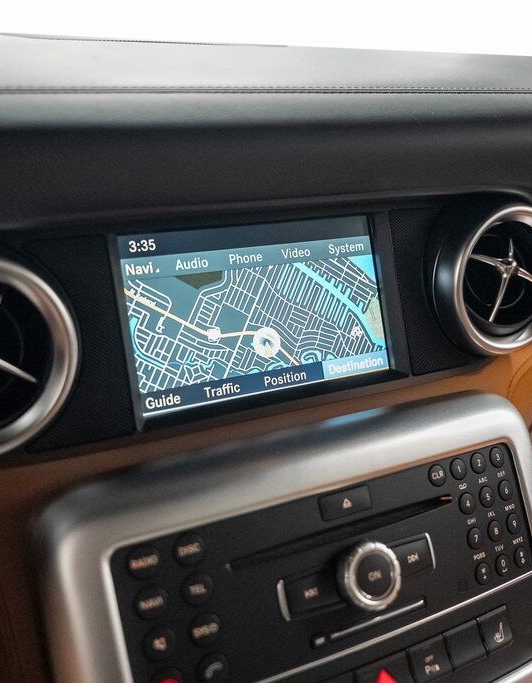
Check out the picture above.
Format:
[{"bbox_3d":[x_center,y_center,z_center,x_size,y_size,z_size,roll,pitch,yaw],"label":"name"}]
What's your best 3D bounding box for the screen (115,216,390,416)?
[{"bbox_3d":[-0.003,-0.018,0.413,0.155,0.093,0.020,-9,1,-26],"label":"screen"}]

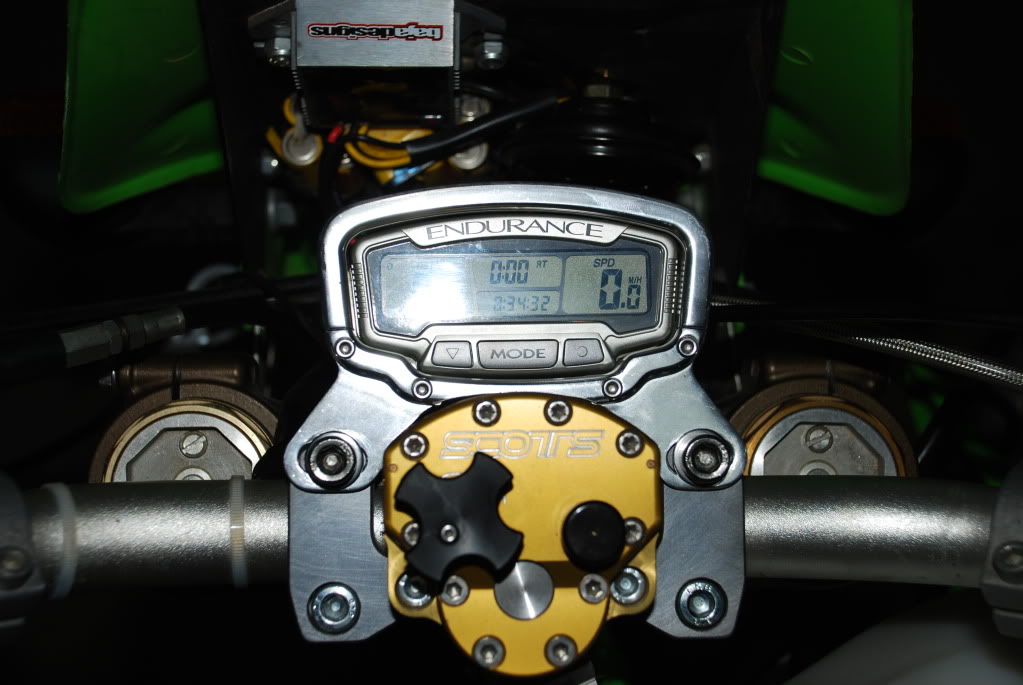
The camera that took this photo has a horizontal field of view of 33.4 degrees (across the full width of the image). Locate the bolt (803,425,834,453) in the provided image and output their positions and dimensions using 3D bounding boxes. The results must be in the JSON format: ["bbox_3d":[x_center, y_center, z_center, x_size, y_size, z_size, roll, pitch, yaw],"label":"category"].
[{"bbox_3d":[0.102,0.032,0.566,0.009,0.006,0.009,0,87,0],"label":"bolt"}]

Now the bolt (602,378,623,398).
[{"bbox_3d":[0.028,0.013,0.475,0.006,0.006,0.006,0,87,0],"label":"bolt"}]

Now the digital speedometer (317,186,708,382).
[{"bbox_3d":[0.000,-0.016,0.477,0.109,0.025,0.054,0,87,0],"label":"digital speedometer"}]

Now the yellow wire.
[{"bbox_3d":[-0.050,-0.070,0.640,0.027,0.012,0.012,-1,60,0],"label":"yellow wire"}]

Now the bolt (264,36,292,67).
[{"bbox_3d":[-0.089,-0.112,0.655,0.012,0.012,0.012,-1,60,0],"label":"bolt"}]

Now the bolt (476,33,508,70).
[{"bbox_3d":[-0.007,-0.112,0.655,0.012,0.012,0.012,-1,60,0],"label":"bolt"}]

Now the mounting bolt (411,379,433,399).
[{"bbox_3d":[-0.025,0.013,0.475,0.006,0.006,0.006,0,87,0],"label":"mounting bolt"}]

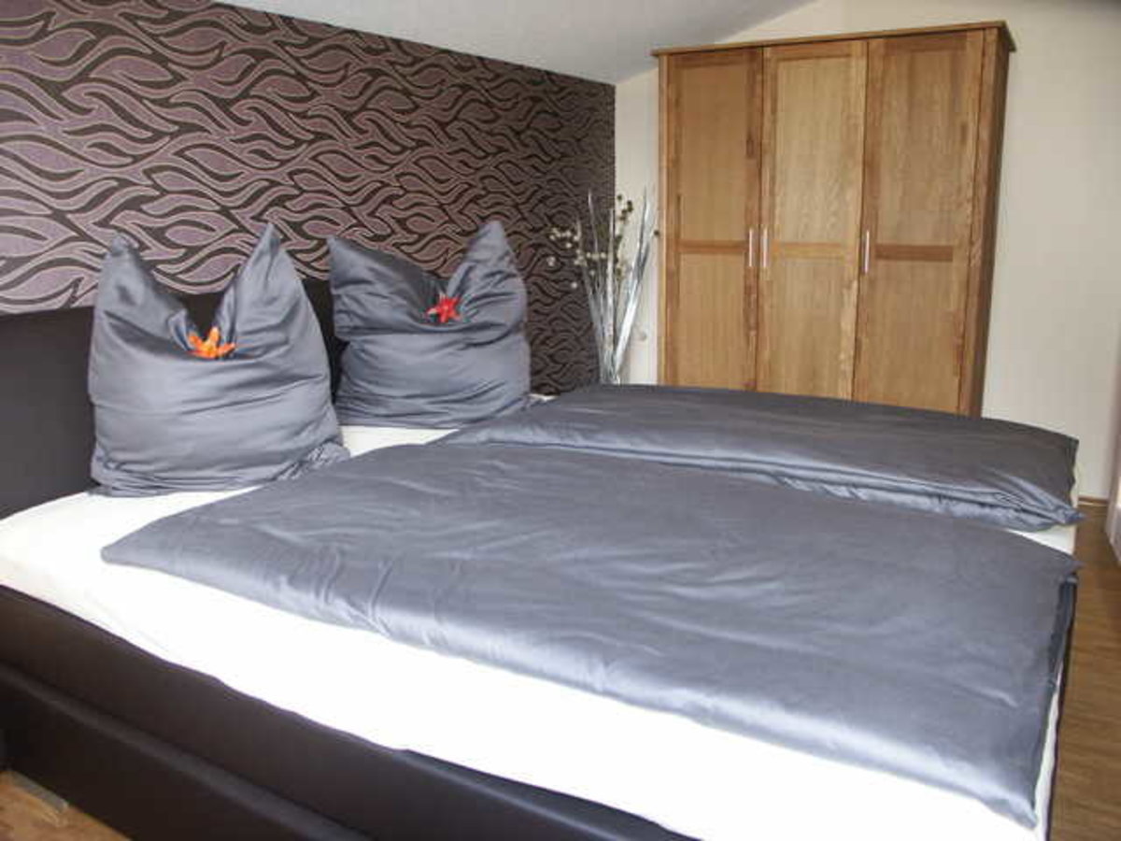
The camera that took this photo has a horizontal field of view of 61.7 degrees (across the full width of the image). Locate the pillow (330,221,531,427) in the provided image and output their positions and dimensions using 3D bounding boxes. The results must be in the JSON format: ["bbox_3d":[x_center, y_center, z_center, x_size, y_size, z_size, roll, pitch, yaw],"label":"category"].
[{"bbox_3d":[-0.420,-0.332,3.079,0.660,0.640,0.310,-7,14,-25],"label":"pillow"}]

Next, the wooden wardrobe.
[{"bbox_3d":[1.150,-0.644,4.103,1.420,1.940,0.570,7,15,30],"label":"wooden wardrobe"}]

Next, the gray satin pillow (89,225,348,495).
[{"bbox_3d":[-0.884,-0.170,2.385,0.610,0.640,0.310,-8,15,-31],"label":"gray satin pillow"}]

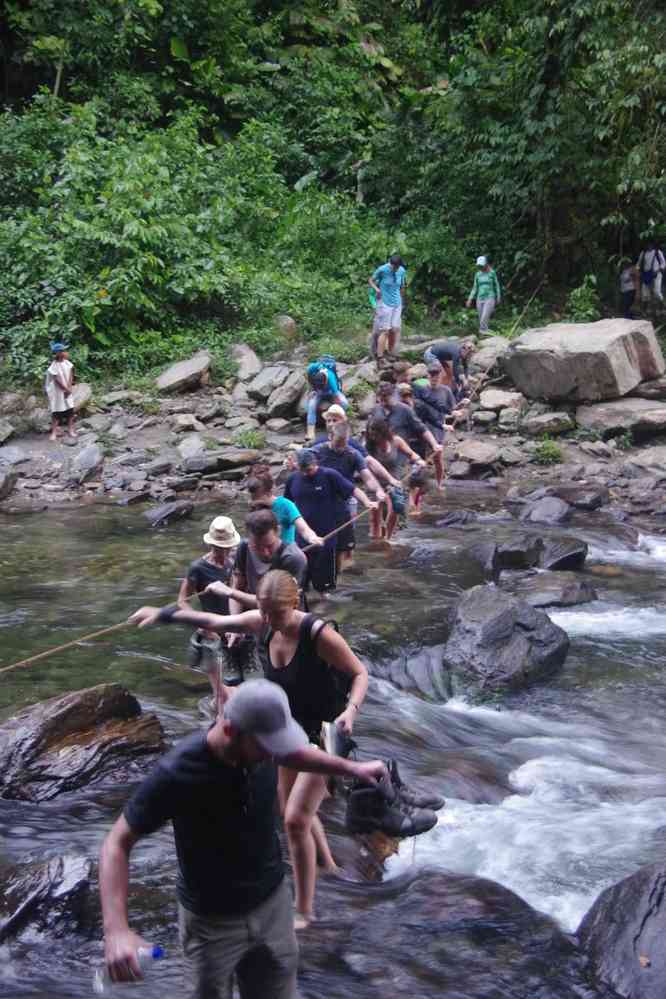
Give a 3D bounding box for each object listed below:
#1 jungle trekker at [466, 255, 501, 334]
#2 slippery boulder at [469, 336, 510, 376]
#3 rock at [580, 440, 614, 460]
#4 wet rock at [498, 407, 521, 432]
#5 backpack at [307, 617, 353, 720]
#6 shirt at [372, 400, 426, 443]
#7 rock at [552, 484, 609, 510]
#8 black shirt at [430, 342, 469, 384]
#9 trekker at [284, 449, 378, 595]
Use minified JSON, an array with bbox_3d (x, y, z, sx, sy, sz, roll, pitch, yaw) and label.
[{"bbox_3d":[2.911,-3.956,26.300,0.600,1.580,0.420,3,10,17],"label":"jungle trekker"},{"bbox_3d":[2.440,-2.245,21.200,0.660,0.500,0.550,0,10,0],"label":"slippery boulder"},{"bbox_3d":[3.794,-0.703,19.500,0.480,0.280,0.360,0,10,0],"label":"rock"},{"bbox_3d":[2.687,-1.218,20.700,0.330,0.340,0.320,0,11,0],"label":"wet rock"},{"bbox_3d":[-0.053,0.777,6.250,0.290,0.440,0.180,5,12,26],"label":"backpack"},{"bbox_3d":[0.792,-0.894,16.200,0.620,0.560,0.400,-1,10,-7],"label":"shirt"},{"bbox_3d":[2.967,-0.024,16.300,0.660,0.250,0.500,0,10,0],"label":"rock"},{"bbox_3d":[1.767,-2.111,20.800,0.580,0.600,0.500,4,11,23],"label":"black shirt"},{"bbox_3d":[-0.013,0.332,12.200,0.820,1.580,0.500,-1,10,-9],"label":"trekker"}]

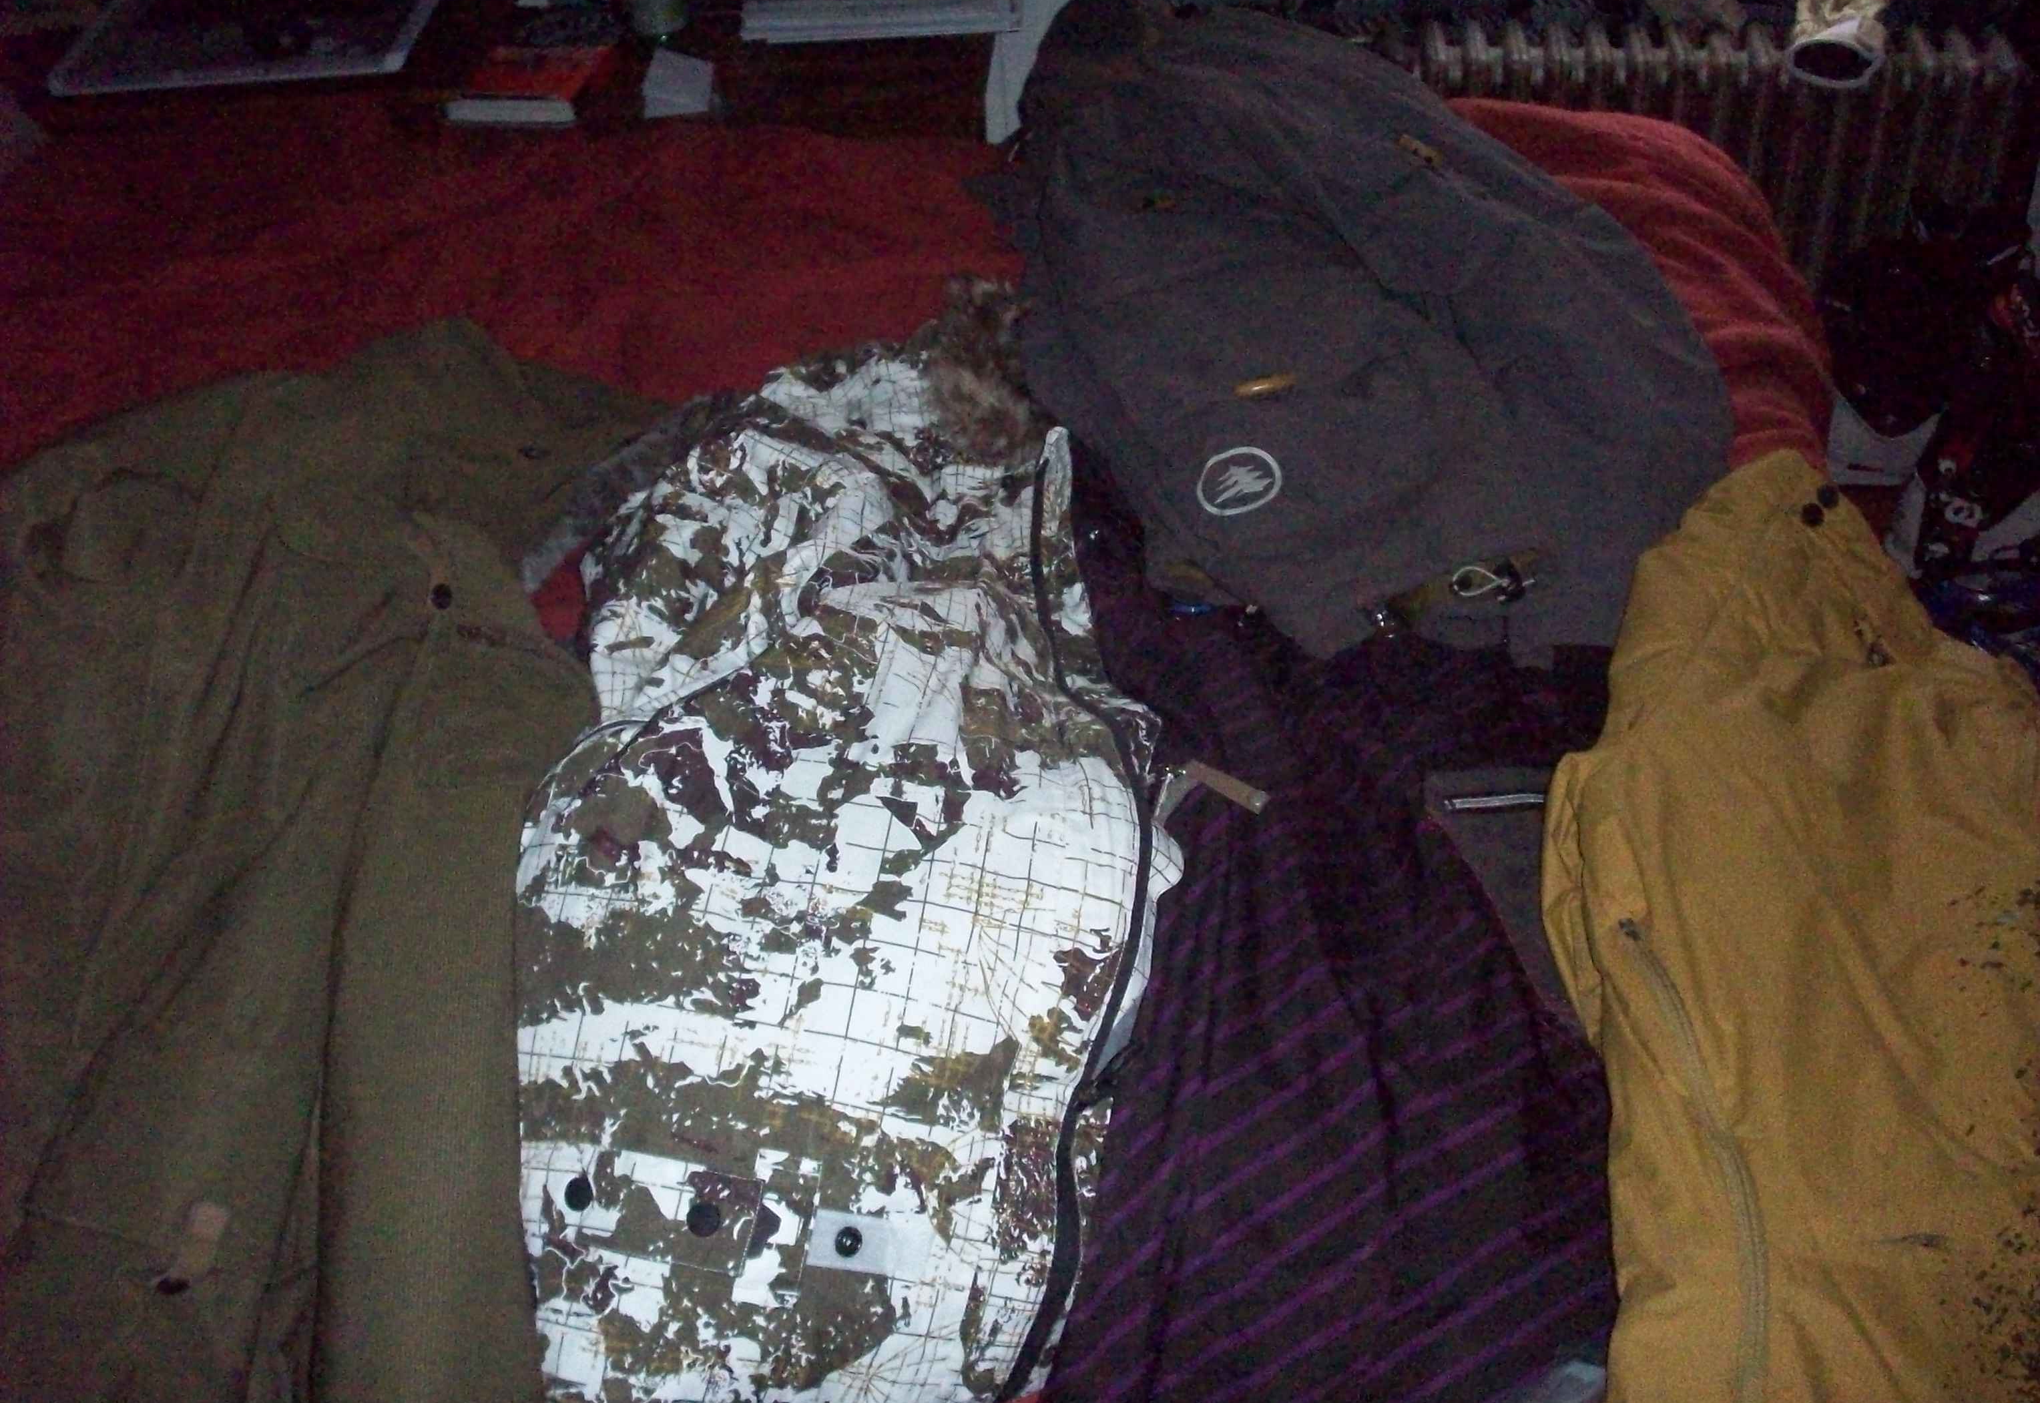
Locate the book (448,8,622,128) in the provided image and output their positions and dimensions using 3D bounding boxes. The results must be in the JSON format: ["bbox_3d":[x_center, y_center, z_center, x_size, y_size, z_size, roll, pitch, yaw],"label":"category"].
[{"bbox_3d":[-0.479,-0.638,2.185,0.130,0.026,0.195,2,43,9],"label":"book"}]

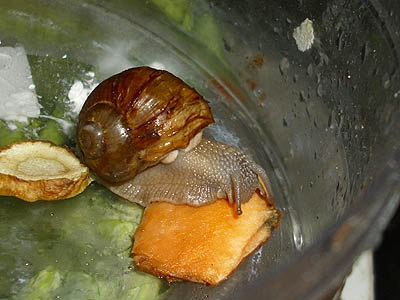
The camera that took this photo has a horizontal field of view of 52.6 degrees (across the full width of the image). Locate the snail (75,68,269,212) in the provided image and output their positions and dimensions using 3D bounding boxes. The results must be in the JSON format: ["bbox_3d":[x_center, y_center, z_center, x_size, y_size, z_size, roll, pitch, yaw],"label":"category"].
[{"bbox_3d":[-0.010,-0.003,0.141,0.063,0.038,0.036,18,56,13],"label":"snail"}]

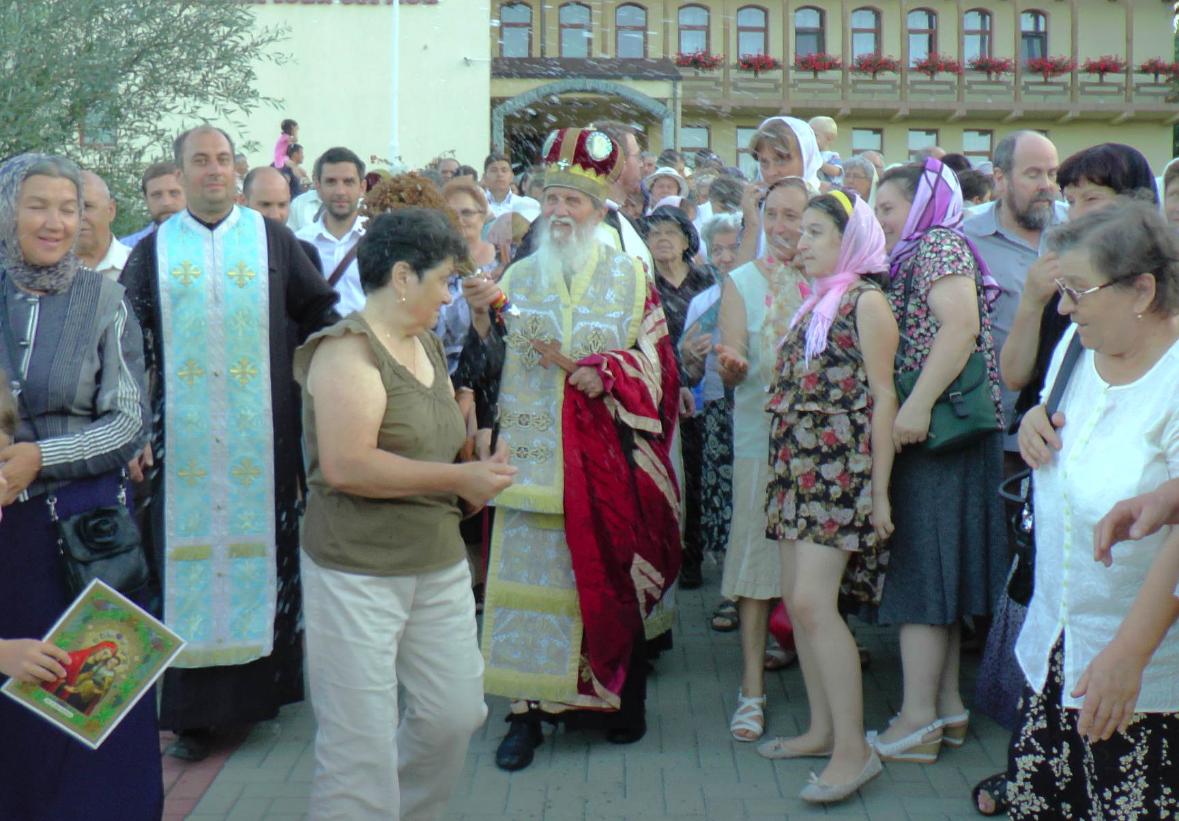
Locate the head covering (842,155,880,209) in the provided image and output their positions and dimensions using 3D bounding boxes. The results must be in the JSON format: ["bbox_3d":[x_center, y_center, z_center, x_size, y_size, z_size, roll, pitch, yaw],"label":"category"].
[{"bbox_3d":[1.485,-1.233,6.900,0.195,0.320,0.220,3,9,21],"label":"head covering"}]

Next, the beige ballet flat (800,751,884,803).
[{"bbox_3d":[0.674,0.982,3.380,0.245,0.080,0.085,-13,12,-18],"label":"beige ballet flat"}]

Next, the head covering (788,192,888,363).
[{"bbox_3d":[0.641,-0.349,3.290,0.270,0.450,0.230,-5,9,-30],"label":"head covering"}]

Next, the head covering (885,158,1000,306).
[{"bbox_3d":[0.979,-0.495,3.500,0.270,0.400,0.240,-2,8,-11],"label":"head covering"}]

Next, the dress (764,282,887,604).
[{"bbox_3d":[0.620,0.071,3.330,0.310,0.820,0.370,-5,10,-33],"label":"dress"}]

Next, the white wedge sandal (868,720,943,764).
[{"bbox_3d":[0.877,0.928,3.567,0.240,0.108,0.085,1,8,6],"label":"white wedge sandal"}]

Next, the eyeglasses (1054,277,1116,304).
[{"bbox_3d":[0.838,-0.212,2.040,0.140,0.042,0.137,-16,14,9],"label":"eyeglasses"}]

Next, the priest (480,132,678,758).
[{"bbox_3d":[-0.038,0.098,3.500,0.580,1.730,0.480,3,9,20],"label":"priest"}]

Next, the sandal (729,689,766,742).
[{"bbox_3d":[0.485,0.896,3.794,0.098,0.100,0.245,2,8,12],"label":"sandal"}]

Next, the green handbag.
[{"bbox_3d":[0.918,-0.143,3.250,0.280,0.500,0.170,-1,8,-8],"label":"green handbag"}]

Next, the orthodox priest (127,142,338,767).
[{"bbox_3d":[-0.991,0.085,3.550,0.610,1.740,0.430,0,8,2],"label":"orthodox priest"}]

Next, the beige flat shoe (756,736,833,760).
[{"bbox_3d":[0.600,0.947,3.601,0.240,0.063,0.083,-1,8,-7],"label":"beige flat shoe"}]

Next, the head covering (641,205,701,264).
[{"bbox_3d":[0.316,-0.704,5.030,0.235,0.185,0.270,-1,-3,14],"label":"head covering"}]

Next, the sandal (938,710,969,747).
[{"bbox_3d":[0.985,0.935,3.680,0.240,0.108,0.088,1,8,6],"label":"sandal"}]

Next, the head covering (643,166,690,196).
[{"bbox_3d":[0.437,-1.308,7.200,0.270,0.160,0.290,0,0,6],"label":"head covering"}]

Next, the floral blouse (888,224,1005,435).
[{"bbox_3d":[0.960,-0.238,3.450,0.330,0.560,0.430,-1,8,-10],"label":"floral blouse"}]

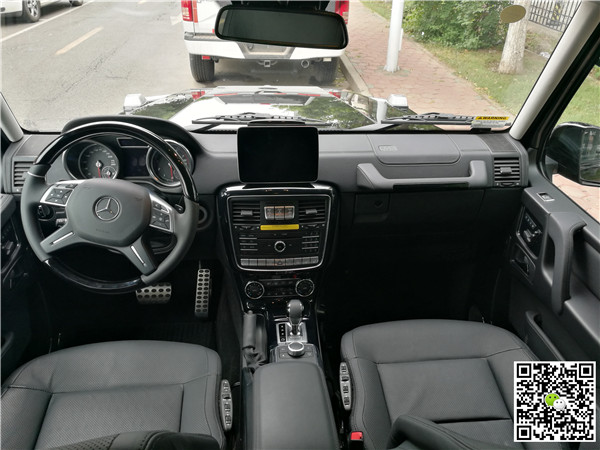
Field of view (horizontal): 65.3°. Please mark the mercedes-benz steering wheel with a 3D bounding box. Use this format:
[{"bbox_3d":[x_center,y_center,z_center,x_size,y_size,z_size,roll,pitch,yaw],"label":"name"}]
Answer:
[{"bbox_3d":[-0.410,-0.034,1.051,0.383,0.383,0.095,-1,8,-5],"label":"mercedes-benz steering wheel"}]

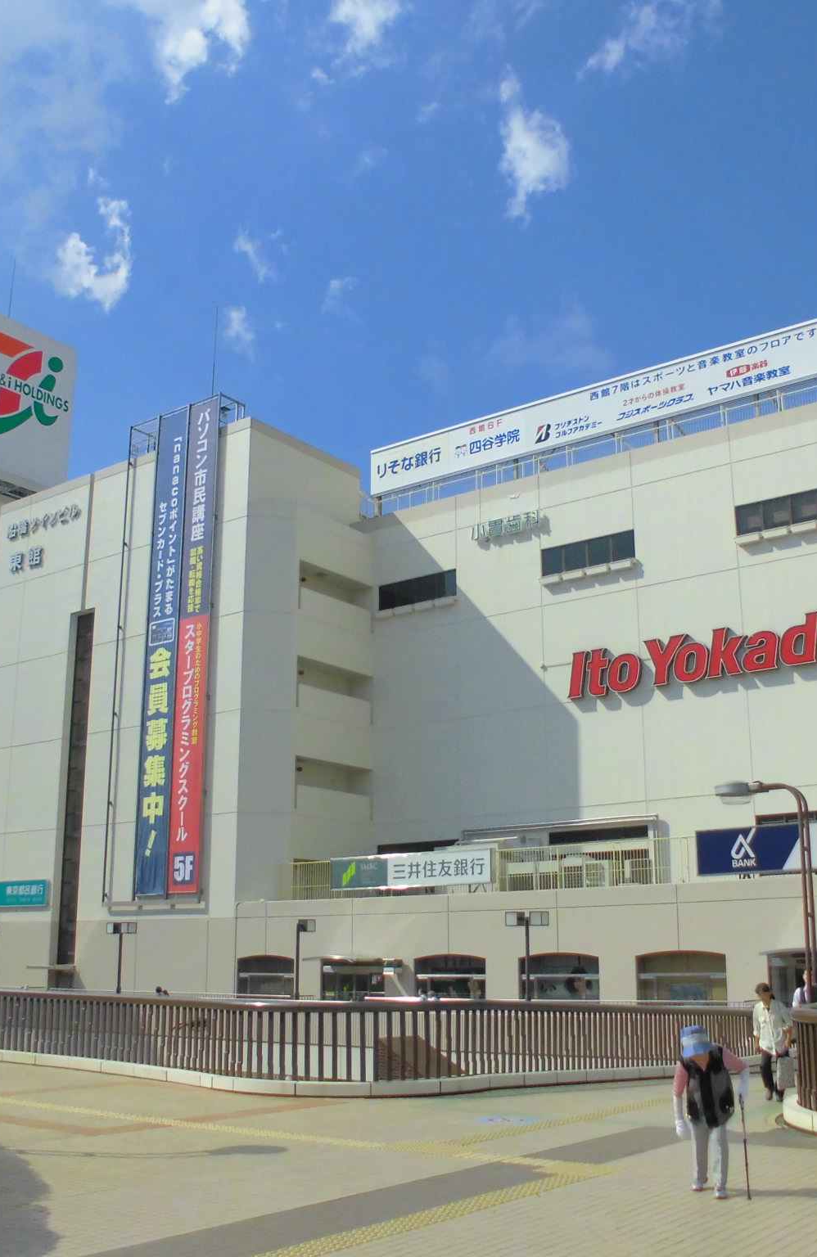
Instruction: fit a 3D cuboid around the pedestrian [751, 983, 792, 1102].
[{"bbox_3d":[4.926,5.577,16.967,0.520,1.580,0.400,-9,-17,30],"label":"pedestrian"}]

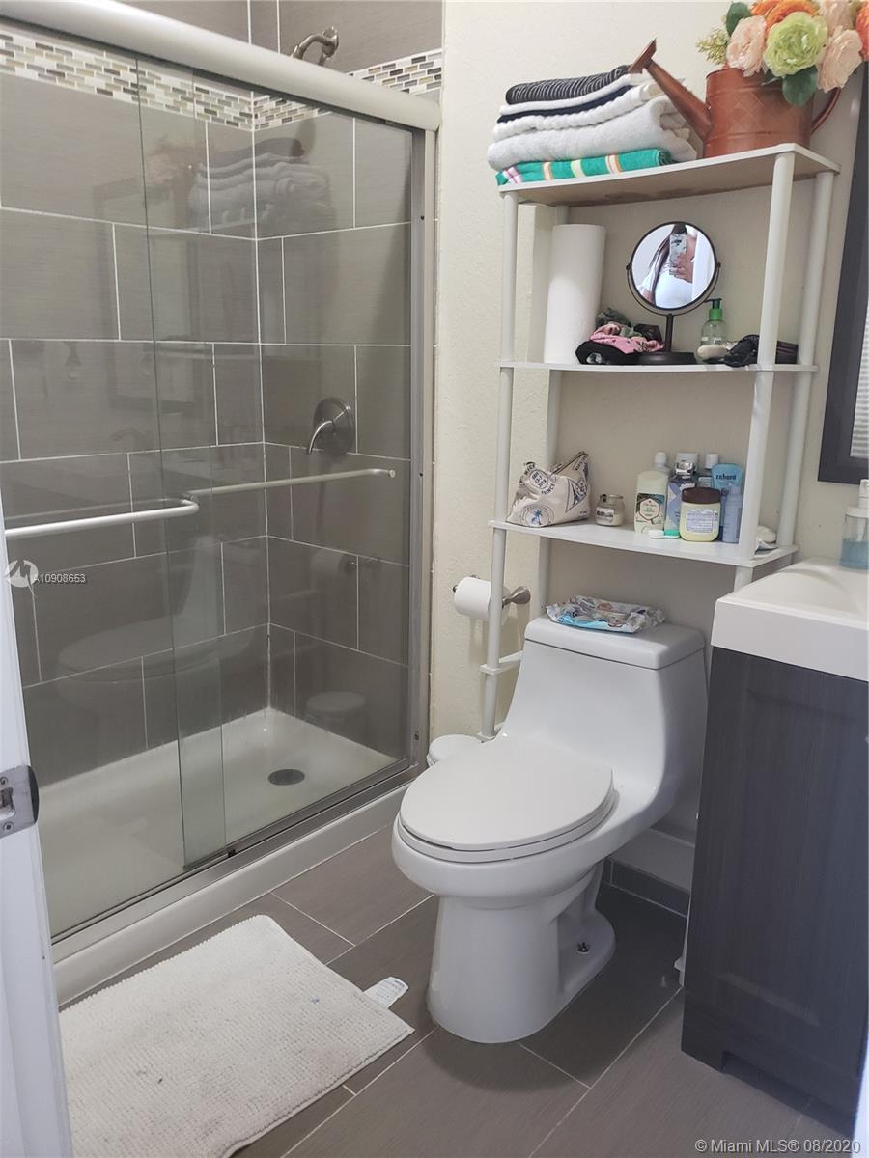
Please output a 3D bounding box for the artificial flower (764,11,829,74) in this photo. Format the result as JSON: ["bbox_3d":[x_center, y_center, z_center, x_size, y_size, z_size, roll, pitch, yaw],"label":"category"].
[{"bbox_3d":[0.587,-0.872,1.412,0.106,0.100,0.080,6,15,17],"label":"artificial flower"}]

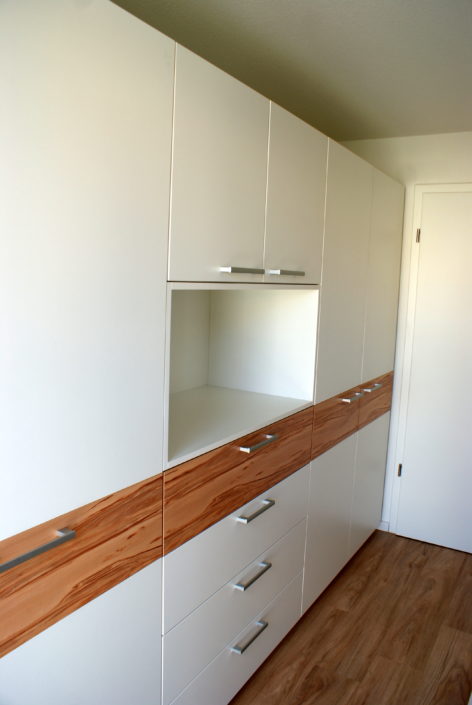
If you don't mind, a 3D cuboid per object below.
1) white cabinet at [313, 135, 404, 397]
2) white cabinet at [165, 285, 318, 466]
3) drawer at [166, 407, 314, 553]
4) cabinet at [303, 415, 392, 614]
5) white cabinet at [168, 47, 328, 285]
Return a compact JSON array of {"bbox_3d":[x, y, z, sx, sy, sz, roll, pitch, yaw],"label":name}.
[{"bbox_3d":[0.431,-0.403,2.860,0.576,1.110,1.185,7,9,32],"label":"white cabinet"},{"bbox_3d":[-0.163,-0.007,1.991,0.576,0.519,0.985,7,9,32],"label":"white cabinet"},{"bbox_3d":[-0.164,0.377,2.036,0.547,0.254,0.985,7,9,32],"label":"drawer"},{"bbox_3d":[0.390,0.756,3.019,0.576,0.724,1.185,7,9,32],"label":"cabinet"},{"bbox_3d":[-0.143,-0.557,1.916,0.576,0.590,0.985,7,9,32],"label":"white cabinet"}]

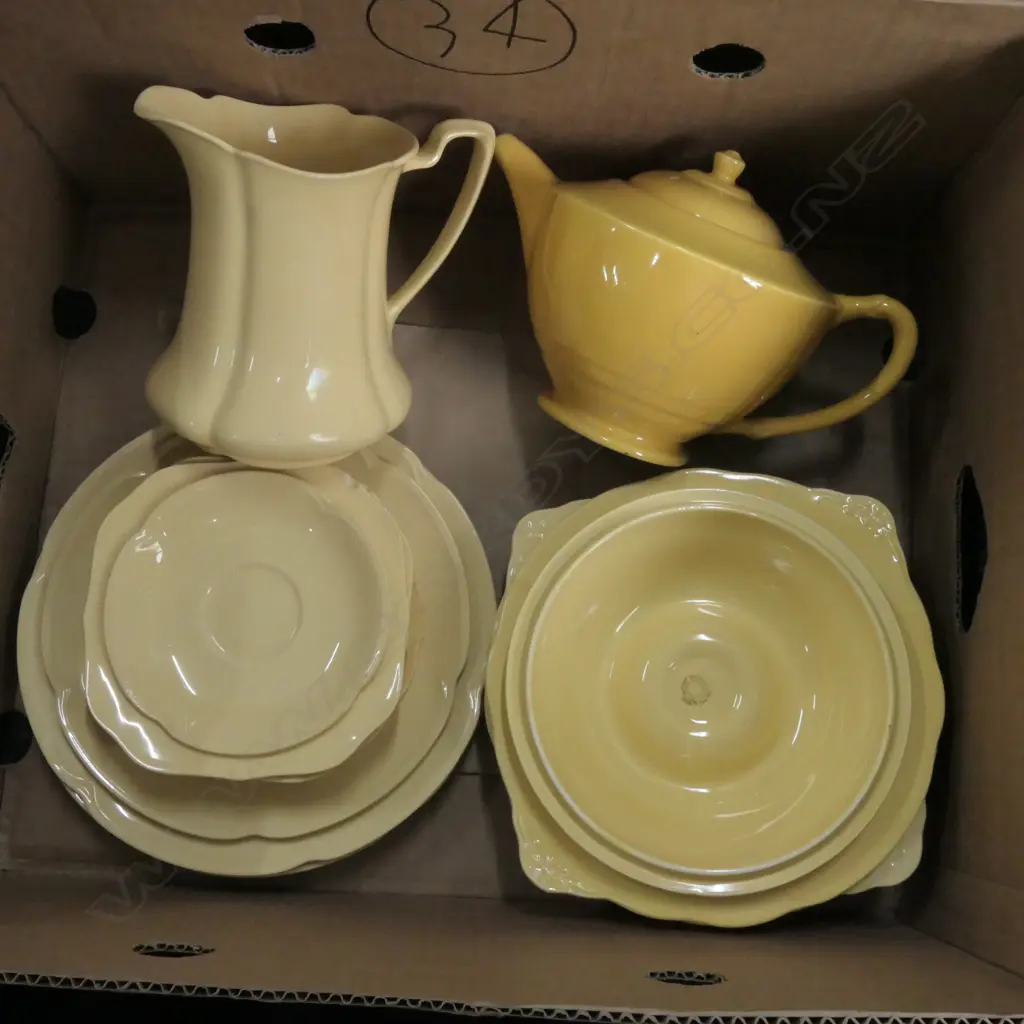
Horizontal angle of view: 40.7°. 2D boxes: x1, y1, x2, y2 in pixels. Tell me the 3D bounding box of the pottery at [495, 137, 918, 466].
[{"bbox_3d":[0.091,-0.112,0.745,0.248,0.120,0.163,22,110,-1],"label":"pottery"}]

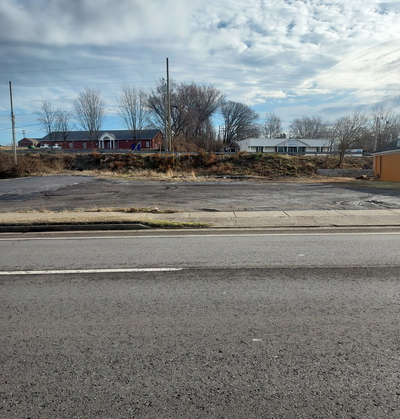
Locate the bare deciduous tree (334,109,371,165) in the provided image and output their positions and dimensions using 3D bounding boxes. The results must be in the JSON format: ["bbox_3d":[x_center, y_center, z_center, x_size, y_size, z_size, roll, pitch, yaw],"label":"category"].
[{"bbox_3d":[20.495,-9.740,50.000,5.141,7.652,4.884,-1,5,0],"label":"bare deciduous tree"}]

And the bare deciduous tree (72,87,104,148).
[{"bbox_3d":[-30.168,-24.621,100.000,8.658,16.943,8.225,-1,5,0],"label":"bare deciduous tree"}]

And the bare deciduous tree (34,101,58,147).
[{"bbox_3d":[-42.777,-23.409,103.000,6.688,13.510,6.354,-1,5,0],"label":"bare deciduous tree"}]

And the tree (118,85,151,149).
[{"bbox_3d":[-17.722,-24.892,100.000,8.658,17.489,8.225,-1,5,0],"label":"tree"}]

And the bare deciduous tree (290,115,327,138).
[{"bbox_3d":[48.884,-34.375,165.000,16.964,15.330,16.116,-1,5,0],"label":"bare deciduous tree"}]

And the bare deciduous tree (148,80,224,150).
[{"bbox_3d":[-3.105,-21.733,85.000,17.478,16.492,16.604,-1,5,0],"label":"bare deciduous tree"}]

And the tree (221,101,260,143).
[{"bbox_3d":[13.697,-29.085,125.000,13.528,16.396,12.852,-1,5,0],"label":"tree"}]

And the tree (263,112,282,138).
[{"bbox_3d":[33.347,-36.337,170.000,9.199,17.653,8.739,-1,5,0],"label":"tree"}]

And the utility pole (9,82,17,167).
[{"bbox_3d":[-22.829,-10.471,45.000,0.320,10.330,0.320,-1,5,0],"label":"utility pole"}]

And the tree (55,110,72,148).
[{"bbox_3d":[-38.040,-22.294,103.000,5.016,11.259,4.765,-1,5,0],"label":"tree"}]

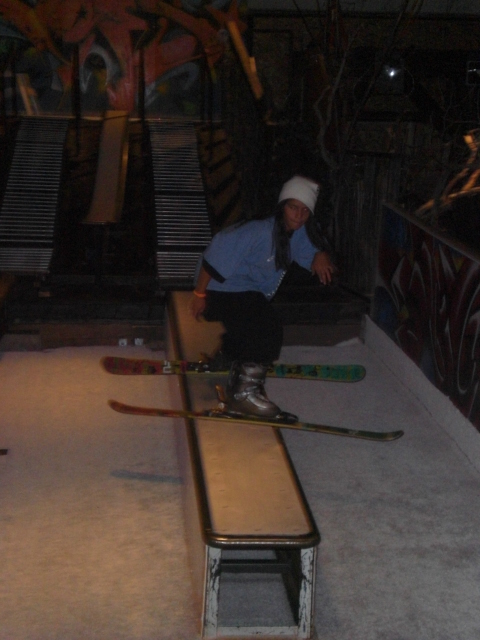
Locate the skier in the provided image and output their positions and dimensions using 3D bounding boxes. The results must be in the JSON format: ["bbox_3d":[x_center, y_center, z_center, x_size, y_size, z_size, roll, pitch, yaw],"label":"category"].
[{"bbox_3d":[0.130,-0.165,6.150,0.780,1.180,0.800,13,17,38],"label":"skier"}]

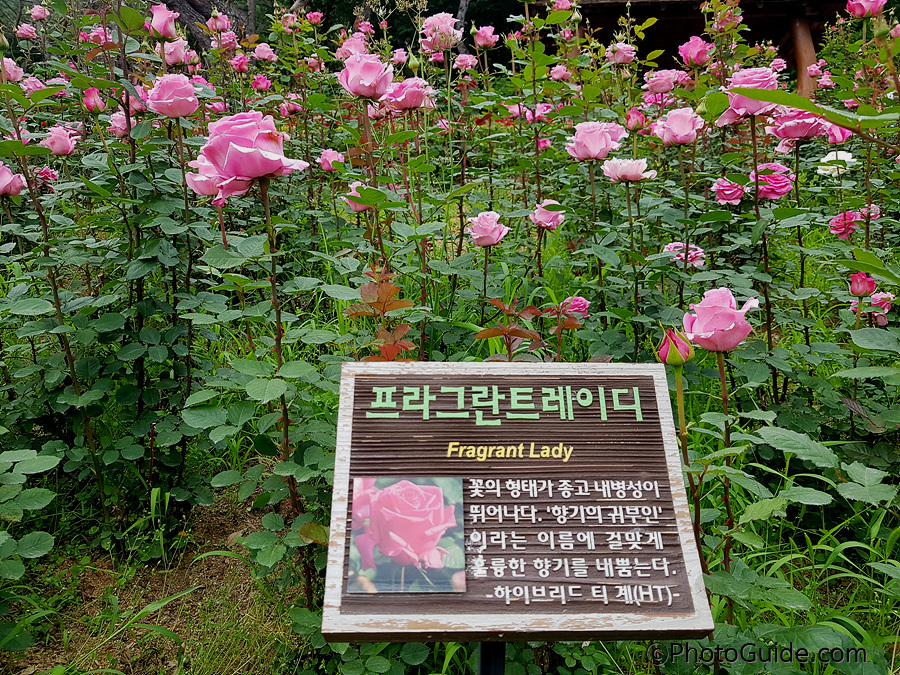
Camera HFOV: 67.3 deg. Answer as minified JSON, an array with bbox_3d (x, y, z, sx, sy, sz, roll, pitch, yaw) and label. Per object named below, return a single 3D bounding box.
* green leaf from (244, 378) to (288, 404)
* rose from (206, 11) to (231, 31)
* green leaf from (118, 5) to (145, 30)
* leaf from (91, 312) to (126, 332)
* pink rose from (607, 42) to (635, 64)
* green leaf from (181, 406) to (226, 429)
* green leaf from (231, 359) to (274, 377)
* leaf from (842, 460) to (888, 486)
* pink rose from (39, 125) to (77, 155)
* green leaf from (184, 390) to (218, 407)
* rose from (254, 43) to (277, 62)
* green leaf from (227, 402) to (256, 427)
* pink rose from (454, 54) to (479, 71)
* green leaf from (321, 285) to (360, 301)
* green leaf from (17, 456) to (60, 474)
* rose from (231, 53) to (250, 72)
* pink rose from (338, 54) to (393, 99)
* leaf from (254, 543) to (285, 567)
[{"bbox_3d":[-0.263,0.077,0.970,0.058,0.013,0.068,3,30,5],"label":"green leaf"},{"bbox_3d":[-0.856,-1.172,2.500,0.086,0.072,0.086,0,17,0],"label":"rose"},{"bbox_3d":[-0.589,-0.592,1.250,0.042,0.052,0.012,9,34,-28],"label":"green leaf"},{"bbox_3d":[-0.589,-0.026,1.170,0.058,0.014,0.042,0,47,0],"label":"leaf"},{"bbox_3d":[0.605,-1.008,2.400,0.099,0.078,0.098,0,17,0],"label":"pink rose"},{"bbox_3d":[-0.370,0.121,1.020,0.066,0.013,0.047,-1,37,-1],"label":"green leaf"},{"bbox_3d":[-0.272,0.041,0.930,0.060,0.013,0.045,0,25,0],"label":"green leaf"},{"bbox_3d":[0.467,0.153,0.760,0.052,0.014,0.048,22,37,33],"label":"leaf"},{"bbox_3d":[-0.929,-0.469,1.600,0.088,0.067,0.082,-12,25,-27],"label":"pink rose"},{"bbox_3d":[-0.367,0.092,1.000,0.055,0.012,0.034,-19,28,0],"label":"green leaf"},{"bbox_3d":[-0.655,-1.012,2.400,0.083,0.068,0.080,-5,23,-13],"label":"rose"},{"bbox_3d":[-0.321,0.118,1.040,0.045,0.012,0.052,0,45,8],"label":"green leaf"},{"bbox_3d":[0.059,-0.976,2.400,0.085,0.060,0.085,0,22,1],"label":"pink rose"},{"bbox_3d":[-0.146,-0.060,0.900,0.056,0.012,0.036,14,28,0],"label":"green leaf"},{"bbox_3d":[-0.580,0.178,0.950,0.066,0.012,0.038,-12,26,0],"label":"green leaf"},{"bbox_3d":[-0.806,-1.058,2.600,0.077,0.075,0.077,0,17,0],"label":"rose"},{"bbox_3d":[-0.163,-0.502,1.300,0.098,0.080,0.098,0,17,0],"label":"pink rose"},{"bbox_3d":[-0.305,0.369,1.150,0.052,0.015,0.055,-12,34,-18],"label":"leaf"}]

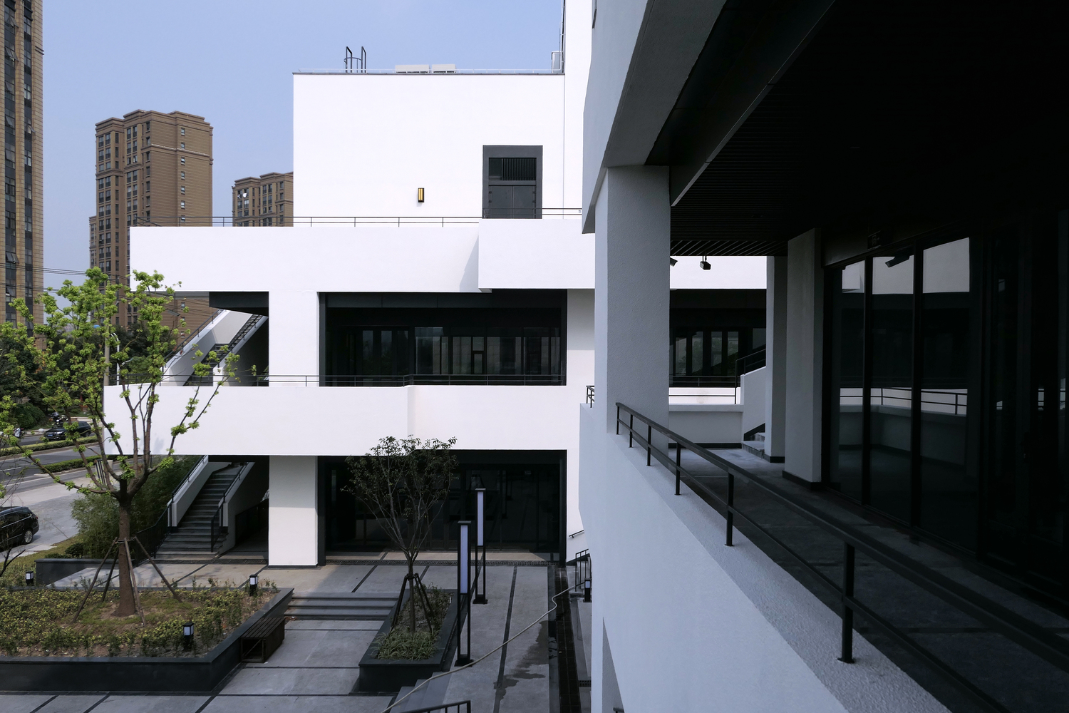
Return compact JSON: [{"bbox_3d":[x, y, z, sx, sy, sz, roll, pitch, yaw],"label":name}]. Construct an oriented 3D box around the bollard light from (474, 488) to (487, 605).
[{"bbox_3d":[-1.555,5.500,21.520,0.330,3.280,0.330,0,0,1],"label":"bollard light"}]

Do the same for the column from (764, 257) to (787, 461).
[{"bbox_3d":[3.890,0.050,11.760,0.380,3.220,0.380,0,0,1],"label":"column"}]

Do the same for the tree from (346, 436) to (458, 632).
[{"bbox_3d":[-3.350,4.450,18.650,2.800,4.950,2.700,0,0,1],"label":"tree"}]

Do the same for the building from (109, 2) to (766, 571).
[{"bbox_3d":[-2.300,-2.900,31.300,23.500,20.300,14.000,0,0,1],"label":"building"}]

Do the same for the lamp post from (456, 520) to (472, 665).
[{"bbox_3d":[-1.617,5.450,17.140,0.330,3.280,0.330,0,0,1],"label":"lamp post"}]

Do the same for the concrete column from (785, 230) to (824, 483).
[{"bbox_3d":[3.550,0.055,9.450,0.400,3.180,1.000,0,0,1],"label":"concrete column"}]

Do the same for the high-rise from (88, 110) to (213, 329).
[{"bbox_3d":[-79.600,-20.500,155.300,21.000,58.000,16.000,0,0,37],"label":"high-rise"}]

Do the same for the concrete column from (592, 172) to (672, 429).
[{"bbox_3d":[1.147,-0.350,9.090,0.680,3.430,1.900,0,0,1],"label":"concrete column"}]

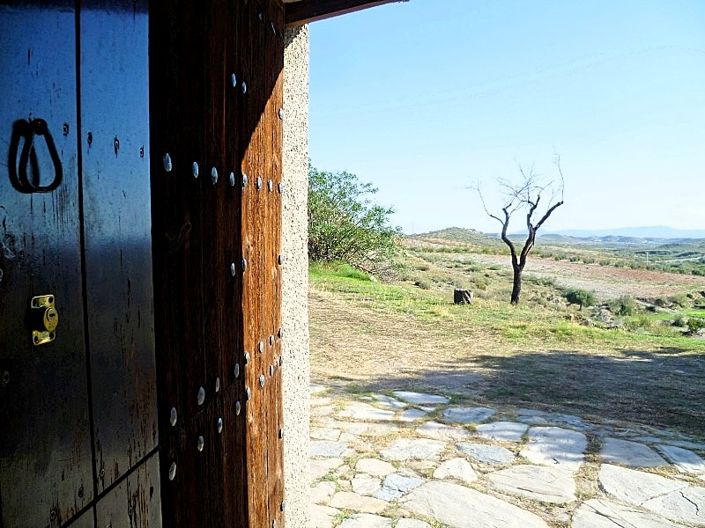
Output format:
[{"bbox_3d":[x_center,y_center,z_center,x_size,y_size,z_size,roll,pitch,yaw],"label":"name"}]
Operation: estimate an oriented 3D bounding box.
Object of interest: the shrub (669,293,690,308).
[{"bbox_3d":[12.621,1.409,22.000,0.824,0.618,0.807,0,3,0],"label":"shrub"}]

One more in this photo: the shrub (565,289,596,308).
[{"bbox_3d":[7.400,1.136,18.500,1.007,0.682,0.935,0,3,0],"label":"shrub"}]

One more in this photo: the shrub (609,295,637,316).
[{"bbox_3d":[8.526,1.310,18.000,0.858,0.695,0.796,0,3,0],"label":"shrub"}]

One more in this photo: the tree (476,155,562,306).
[{"bbox_3d":[4.102,-0.798,14.000,2.144,3.586,1.990,0,3,0],"label":"tree"}]

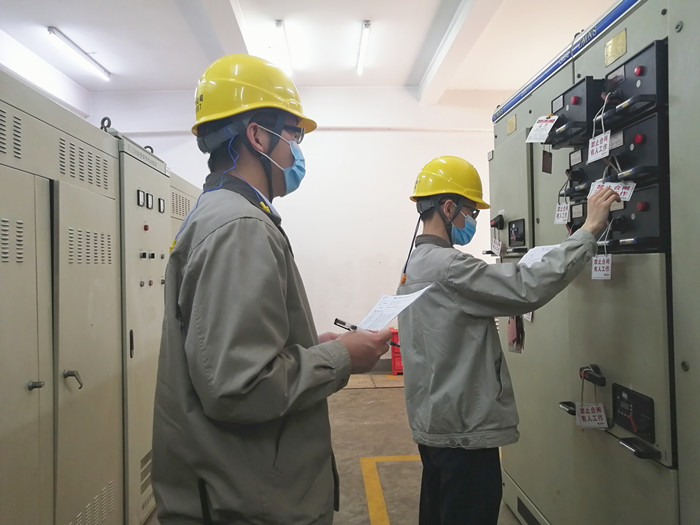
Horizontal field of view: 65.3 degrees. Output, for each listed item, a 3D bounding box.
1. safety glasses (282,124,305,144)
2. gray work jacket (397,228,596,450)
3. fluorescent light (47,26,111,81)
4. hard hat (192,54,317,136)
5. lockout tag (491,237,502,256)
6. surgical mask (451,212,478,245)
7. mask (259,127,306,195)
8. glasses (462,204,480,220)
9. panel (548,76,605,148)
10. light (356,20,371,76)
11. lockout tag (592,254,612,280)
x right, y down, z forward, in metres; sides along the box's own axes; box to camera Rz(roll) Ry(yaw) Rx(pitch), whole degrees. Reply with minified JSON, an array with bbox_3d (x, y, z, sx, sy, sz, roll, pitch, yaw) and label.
[{"bbox_3d":[-0.170,-0.296,1.257,0.135,0.045,0.145,-1,0,-20],"label":"safety glasses"},{"bbox_3d":[0.455,0.250,1.890,0.600,0.720,0.520,-1,0,-18],"label":"gray work jacket"},{"bbox_3d":[-2.598,-2.011,5.325,0.060,0.075,1.220,-1,0,-2],"label":"fluorescent light"},{"bbox_3d":[-0.218,-0.373,1.235,0.280,0.165,0.220,-8,2,-20],"label":"hard hat"},{"bbox_3d":[0.772,-0.079,2.870,0.004,0.078,0.100,-1,9,-10],"label":"lockout tag"},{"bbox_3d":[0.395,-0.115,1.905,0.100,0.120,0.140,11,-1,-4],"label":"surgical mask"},{"bbox_3d":[-0.156,-0.234,1.262,0.115,0.135,0.150,-1,0,-20],"label":"mask"},{"bbox_3d":[0.385,-0.180,1.904,0.135,0.045,0.145,11,-1,-4],"label":"glasses"},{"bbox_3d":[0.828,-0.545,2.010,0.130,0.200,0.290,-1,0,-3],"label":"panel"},{"bbox_3d":[0.130,-2.058,5.315,0.060,0.075,1.220,-1,0,-2],"label":"light"},{"bbox_3d":[0.819,0.016,1.770,0.004,0.080,0.100,-1,0,-10],"label":"lockout tag"}]

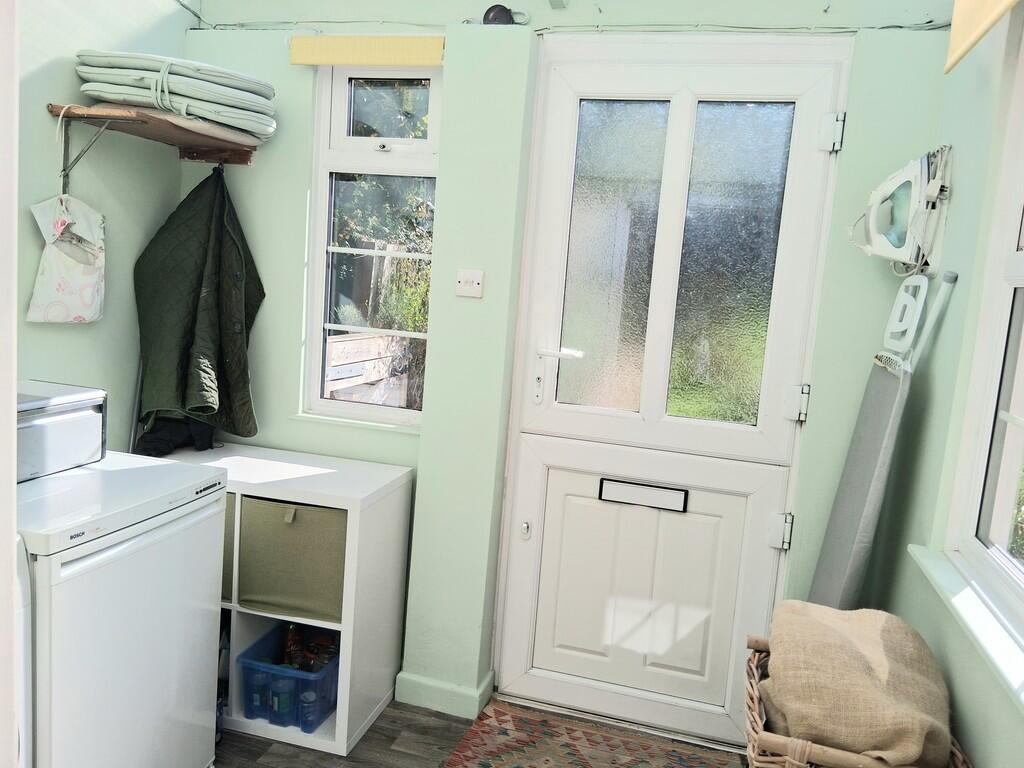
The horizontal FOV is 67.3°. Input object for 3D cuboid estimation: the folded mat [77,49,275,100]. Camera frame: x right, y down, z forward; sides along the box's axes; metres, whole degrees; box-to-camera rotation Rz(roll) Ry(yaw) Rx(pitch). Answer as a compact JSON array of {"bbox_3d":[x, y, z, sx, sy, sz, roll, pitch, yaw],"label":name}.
[{"bbox_3d":[-0.984,-0.928,2.330,0.375,0.055,0.420,6,8,14],"label":"folded mat"}]

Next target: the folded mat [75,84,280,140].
[{"bbox_3d":[-0.994,-0.830,2.354,0.365,0.058,0.430,6,8,14],"label":"folded mat"}]

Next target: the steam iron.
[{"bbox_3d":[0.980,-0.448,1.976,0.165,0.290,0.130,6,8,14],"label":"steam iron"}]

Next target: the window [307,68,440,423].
[{"bbox_3d":[-0.446,-0.457,2.530,0.470,1.165,0.070,6,8,14],"label":"window"}]

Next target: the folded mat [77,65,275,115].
[{"bbox_3d":[-0.989,-0.879,2.342,0.370,0.056,0.430,6,8,14],"label":"folded mat"}]

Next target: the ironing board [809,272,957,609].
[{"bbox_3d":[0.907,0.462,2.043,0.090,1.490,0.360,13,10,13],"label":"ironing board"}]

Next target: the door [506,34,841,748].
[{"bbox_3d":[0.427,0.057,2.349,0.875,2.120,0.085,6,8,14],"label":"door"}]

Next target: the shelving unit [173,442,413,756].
[{"bbox_3d":[-0.772,0.635,2.457,0.765,0.768,0.410,6,8,12],"label":"shelving unit"}]

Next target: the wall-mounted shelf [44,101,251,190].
[{"bbox_3d":[-1.068,-0.667,2.346,0.280,0.232,0.540,6,8,14],"label":"wall-mounted shelf"}]

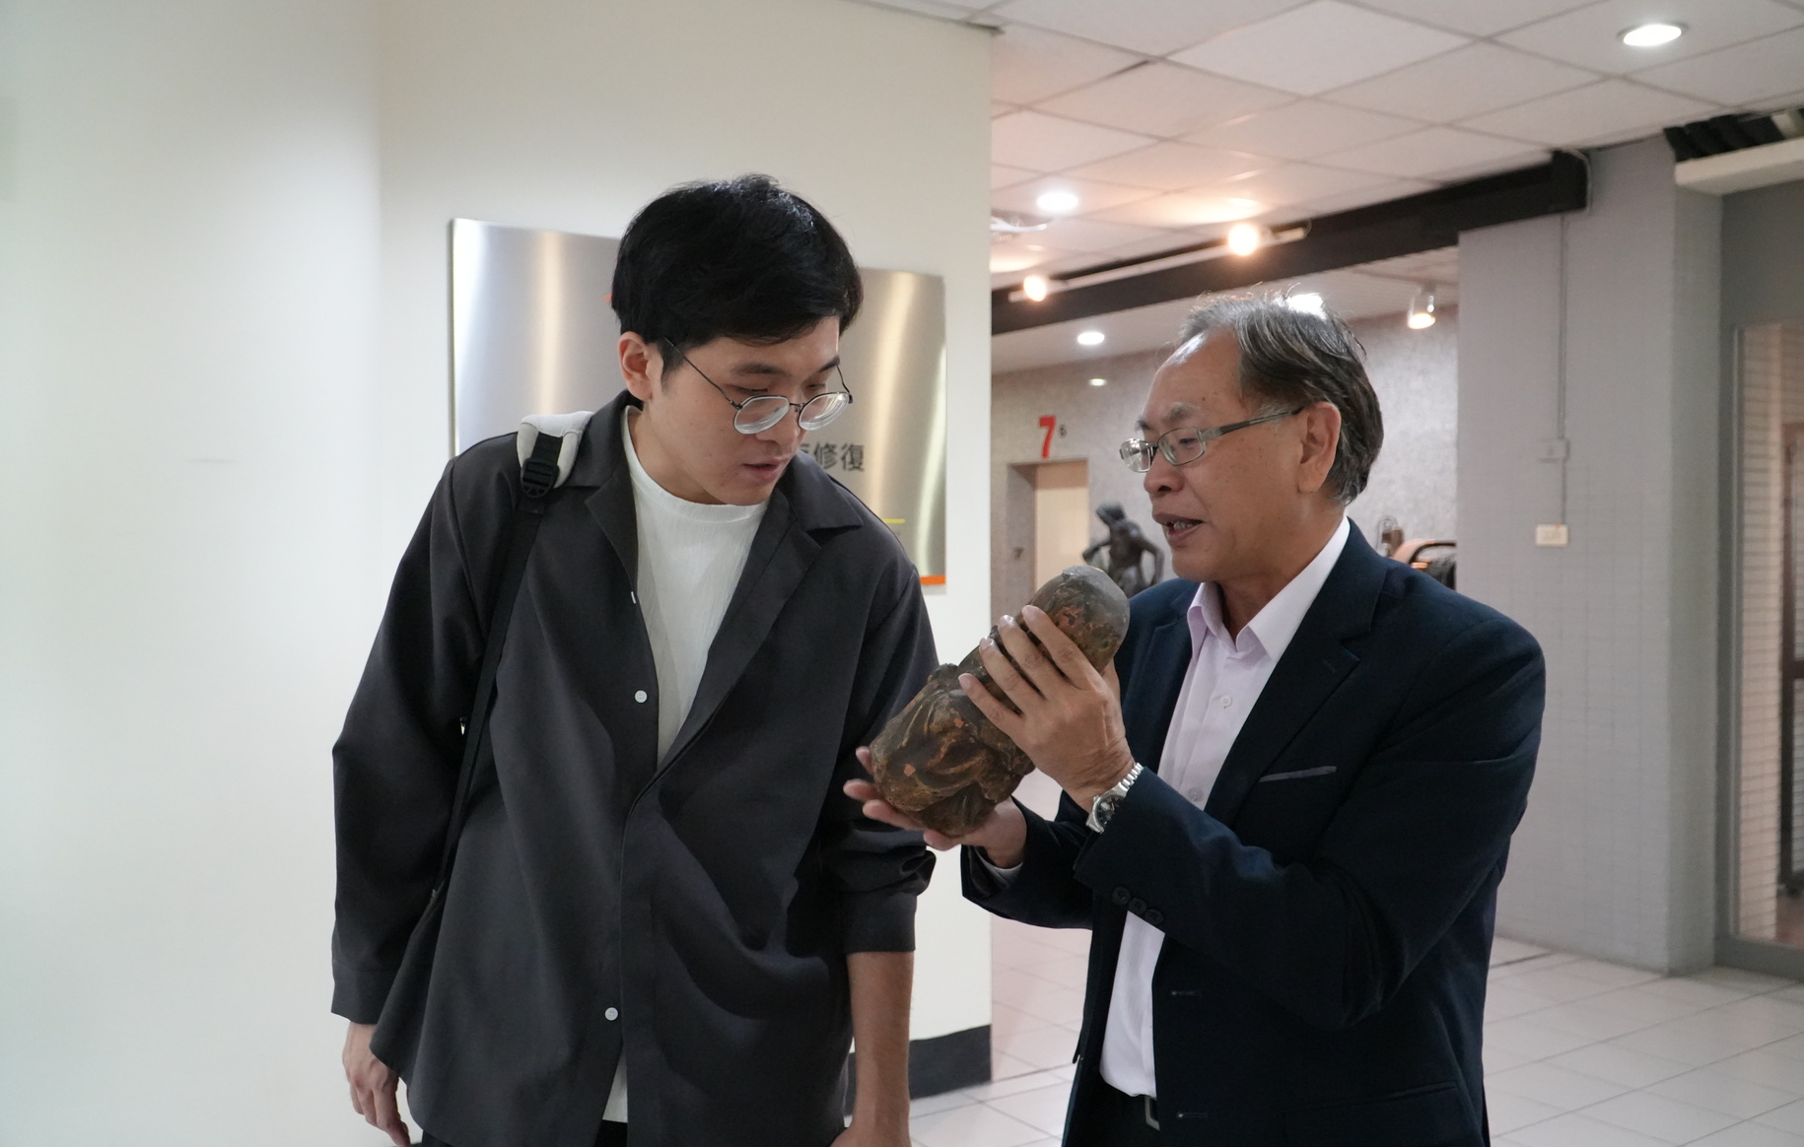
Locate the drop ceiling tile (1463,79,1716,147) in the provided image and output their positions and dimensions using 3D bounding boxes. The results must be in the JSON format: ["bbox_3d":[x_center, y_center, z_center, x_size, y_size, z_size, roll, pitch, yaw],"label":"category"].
[{"bbox_3d":[2.130,-1.445,4.708,0.603,0.020,0.603,-1,2,-33],"label":"drop ceiling tile"}]

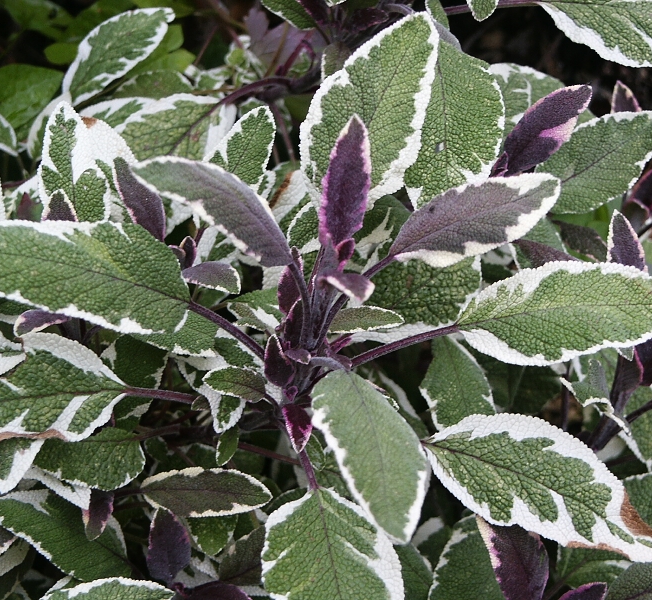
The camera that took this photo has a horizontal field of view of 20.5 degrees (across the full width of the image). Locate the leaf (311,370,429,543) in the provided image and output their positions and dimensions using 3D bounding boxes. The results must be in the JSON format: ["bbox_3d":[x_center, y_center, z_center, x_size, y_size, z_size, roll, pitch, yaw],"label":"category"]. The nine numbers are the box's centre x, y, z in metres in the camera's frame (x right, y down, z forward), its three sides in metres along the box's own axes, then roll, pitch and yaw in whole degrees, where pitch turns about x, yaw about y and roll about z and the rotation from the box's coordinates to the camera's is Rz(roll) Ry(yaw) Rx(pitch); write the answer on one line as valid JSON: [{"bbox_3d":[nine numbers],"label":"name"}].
[{"bbox_3d":[0.012,0.043,0.500,0.026,0.011,0.056,-16,65,-7],"label":"leaf"}]

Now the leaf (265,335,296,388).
[{"bbox_3d":[-0.015,0.021,0.600,0.011,0.018,0.005,-8,15,4],"label":"leaf"}]

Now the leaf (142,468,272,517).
[{"bbox_3d":[-0.037,0.059,0.558,0.041,0.007,0.018,3,49,10],"label":"leaf"}]

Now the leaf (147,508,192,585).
[{"bbox_3d":[-0.055,0.087,0.635,0.015,0.026,0.006,-13,12,-3],"label":"leaf"}]

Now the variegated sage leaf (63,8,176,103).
[{"bbox_3d":[-0.076,-0.089,0.665,0.051,0.009,0.023,-40,70,0],"label":"variegated sage leaf"}]

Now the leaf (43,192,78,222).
[{"bbox_3d":[-0.086,-0.026,0.581,0.012,0.020,0.006,1,36,0],"label":"leaf"}]

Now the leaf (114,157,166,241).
[{"bbox_3d":[-0.059,-0.032,0.570,0.014,0.031,0.006,-24,19,5],"label":"leaf"}]

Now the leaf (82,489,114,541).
[{"bbox_3d":[-0.079,0.074,0.625,0.010,0.005,0.019,11,78,4],"label":"leaf"}]

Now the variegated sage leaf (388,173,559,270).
[{"bbox_3d":[0.048,-0.026,0.585,0.060,0.009,0.024,-25,55,5],"label":"variegated sage leaf"}]

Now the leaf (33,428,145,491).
[{"bbox_3d":[-0.074,0.047,0.555,0.037,0.007,0.021,-11,53,0],"label":"leaf"}]

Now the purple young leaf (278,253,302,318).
[{"bbox_3d":[-0.010,-0.004,0.541,0.008,0.021,0.005,16,31,22],"label":"purple young leaf"}]

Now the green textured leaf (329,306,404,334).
[{"bbox_3d":[0.012,0.006,0.530,0.024,0.005,0.011,-5,50,-3],"label":"green textured leaf"}]

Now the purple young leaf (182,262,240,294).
[{"bbox_3d":[-0.035,-0.006,0.540,0.018,0.006,0.011,16,52,6],"label":"purple young leaf"}]

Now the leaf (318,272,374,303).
[{"bbox_3d":[0.006,-0.004,0.530,0.018,0.006,0.009,13,36,27],"label":"leaf"}]

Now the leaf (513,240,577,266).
[{"bbox_3d":[0.069,-0.014,0.576,0.030,0.006,0.015,23,54,16],"label":"leaf"}]

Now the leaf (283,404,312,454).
[{"bbox_3d":[-0.009,0.039,0.550,0.009,0.005,0.015,-7,74,-8],"label":"leaf"}]

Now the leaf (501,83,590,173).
[{"bbox_3d":[0.070,-0.054,0.575,0.044,0.008,0.017,-43,75,9],"label":"leaf"}]

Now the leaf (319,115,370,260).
[{"bbox_3d":[0.006,-0.033,0.531,0.015,0.045,0.006,7,24,-1],"label":"leaf"}]

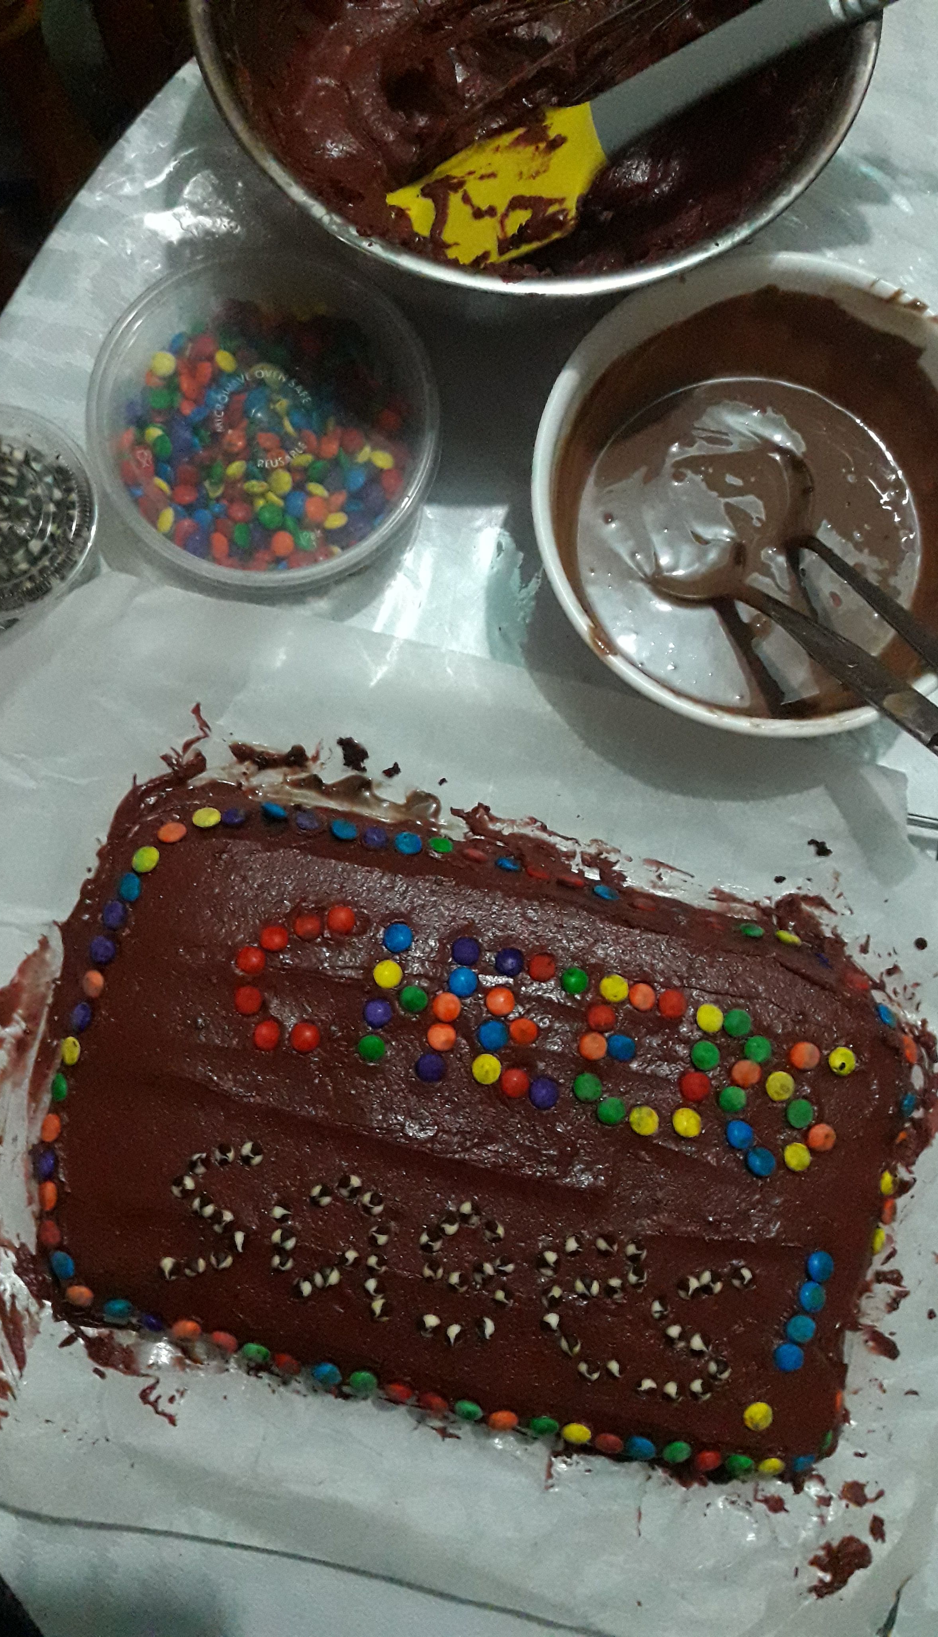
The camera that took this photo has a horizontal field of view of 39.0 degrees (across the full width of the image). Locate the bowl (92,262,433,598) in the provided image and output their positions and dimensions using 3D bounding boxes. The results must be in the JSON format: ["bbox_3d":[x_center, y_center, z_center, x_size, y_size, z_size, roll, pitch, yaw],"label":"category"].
[{"bbox_3d":[-0.070,-0.132,0.468,0.119,0.050,0.119,0,85,-2],"label":"bowl"}]

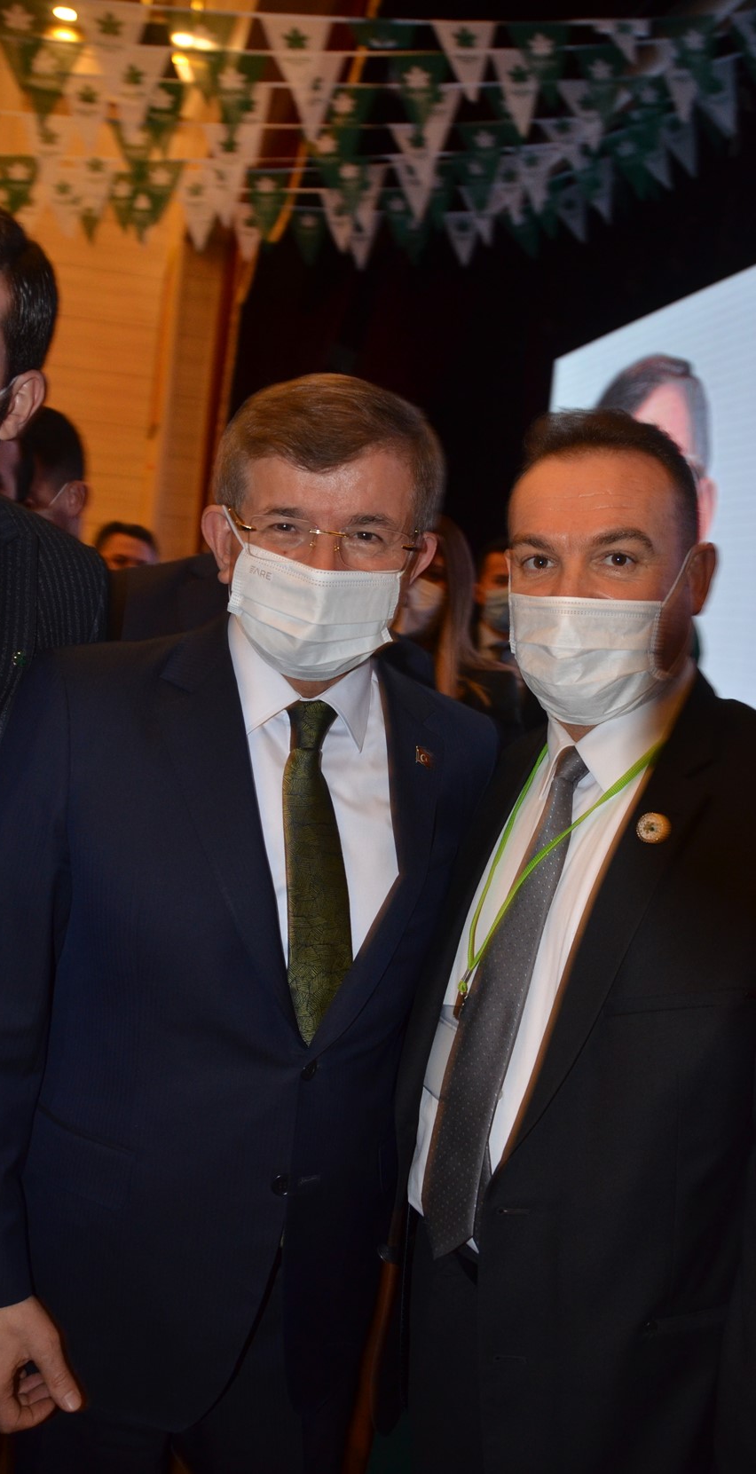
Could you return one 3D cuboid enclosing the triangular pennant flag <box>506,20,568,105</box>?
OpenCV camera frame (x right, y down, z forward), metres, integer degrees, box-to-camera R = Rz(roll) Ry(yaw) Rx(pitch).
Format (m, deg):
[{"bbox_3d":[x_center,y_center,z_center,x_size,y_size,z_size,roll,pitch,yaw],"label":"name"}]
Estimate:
[{"bbox_3d":[0.617,-2.663,4.386,0.245,0.300,0.020,3,6,-18],"label":"triangular pennant flag"}]

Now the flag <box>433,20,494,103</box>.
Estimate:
[{"bbox_3d":[0.328,-2.689,4.414,0.245,0.300,0.020,3,6,-18],"label":"flag"}]

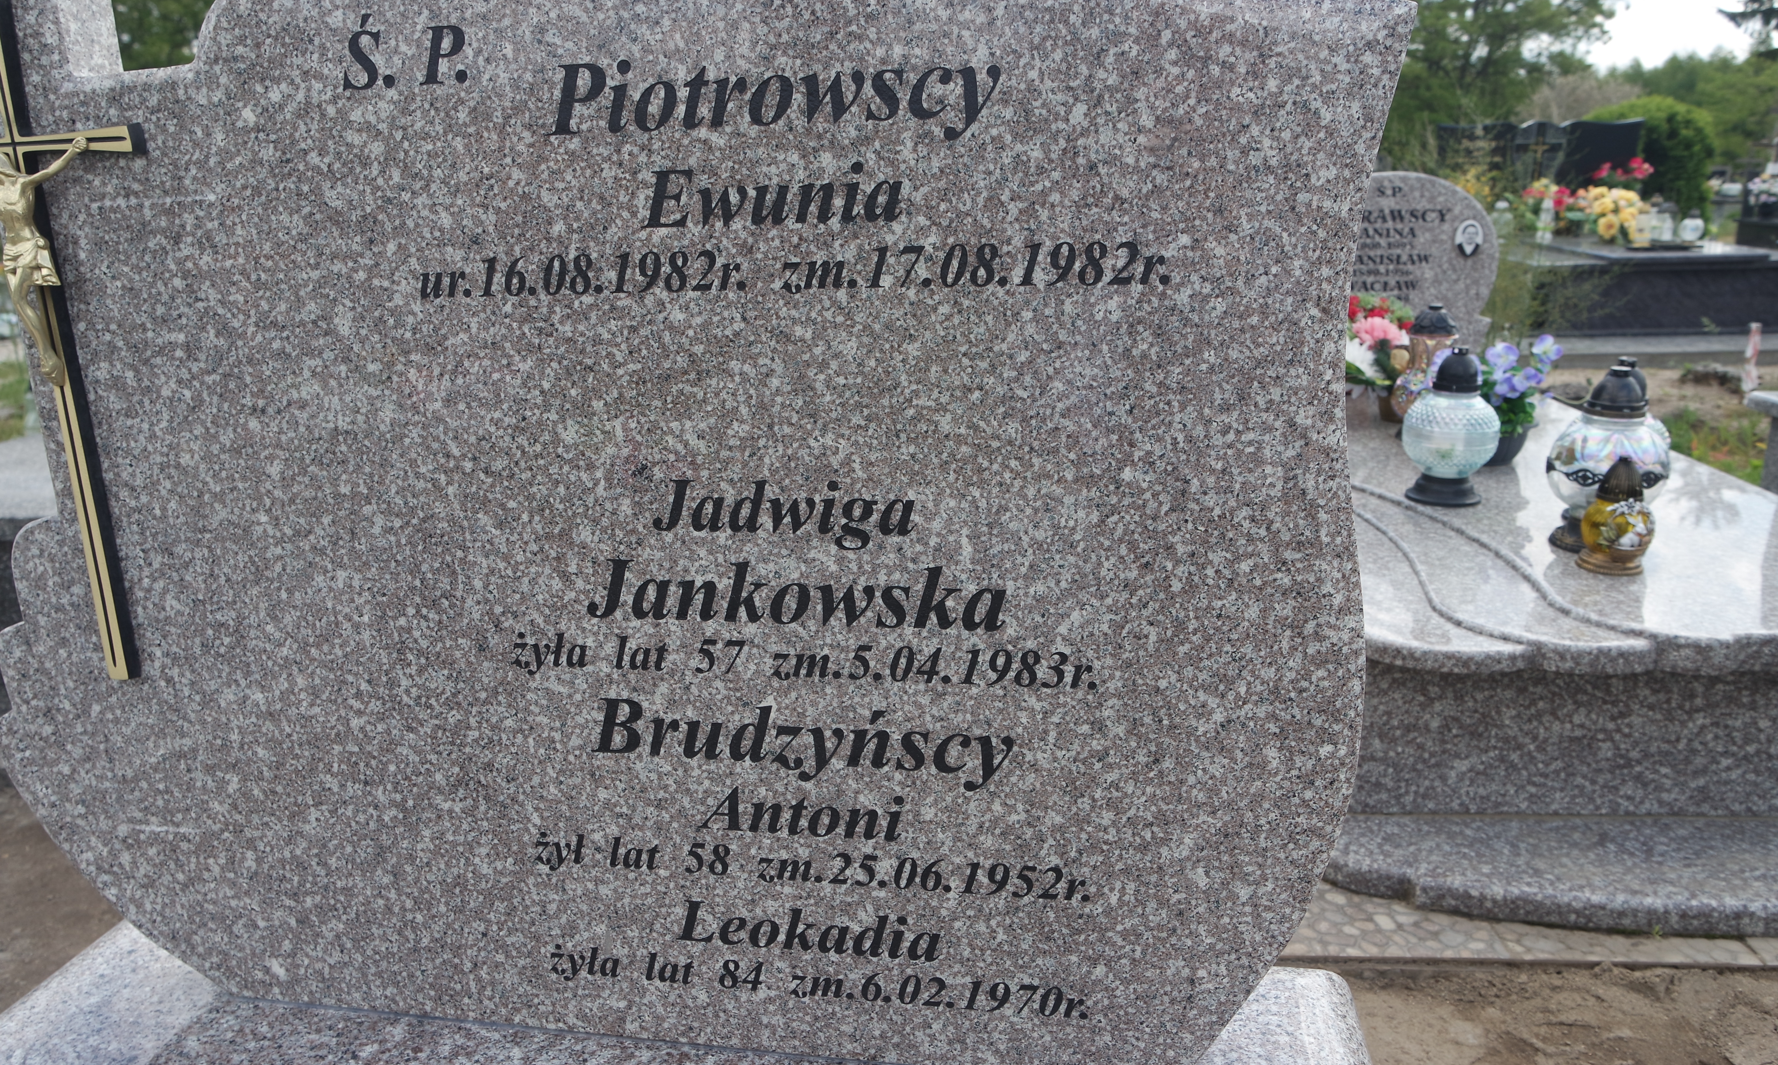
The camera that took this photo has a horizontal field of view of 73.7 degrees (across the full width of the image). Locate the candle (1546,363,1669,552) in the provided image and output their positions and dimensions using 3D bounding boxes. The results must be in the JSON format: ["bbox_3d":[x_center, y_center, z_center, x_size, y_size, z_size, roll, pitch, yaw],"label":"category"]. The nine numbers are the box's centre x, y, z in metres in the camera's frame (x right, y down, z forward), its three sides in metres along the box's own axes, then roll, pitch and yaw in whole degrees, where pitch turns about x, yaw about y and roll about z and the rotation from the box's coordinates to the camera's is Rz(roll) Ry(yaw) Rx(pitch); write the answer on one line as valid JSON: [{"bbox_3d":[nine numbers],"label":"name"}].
[{"bbox_3d":[1.248,-0.135,2.047,0.183,0.308,0.183,8,19,31],"label":"candle"}]

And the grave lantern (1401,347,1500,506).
[{"bbox_3d":[1.099,-0.211,2.314,0.176,0.290,0.176,6,18,25],"label":"grave lantern"}]

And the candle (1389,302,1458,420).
[{"bbox_3d":[1.268,-0.381,2.781,0.150,0.305,0.150,6,18,24],"label":"candle"}]

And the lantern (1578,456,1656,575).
[{"bbox_3d":[1.202,-0.034,1.955,0.107,0.178,0.107,2,17,12],"label":"lantern"}]

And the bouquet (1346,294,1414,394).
[{"bbox_3d":[1.206,-0.467,2.970,0.240,0.260,0.210,0,17,5],"label":"bouquet"}]

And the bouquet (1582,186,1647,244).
[{"bbox_3d":[4.256,-1.858,6.950,0.320,0.315,0.270,0,17,5],"label":"bouquet"}]

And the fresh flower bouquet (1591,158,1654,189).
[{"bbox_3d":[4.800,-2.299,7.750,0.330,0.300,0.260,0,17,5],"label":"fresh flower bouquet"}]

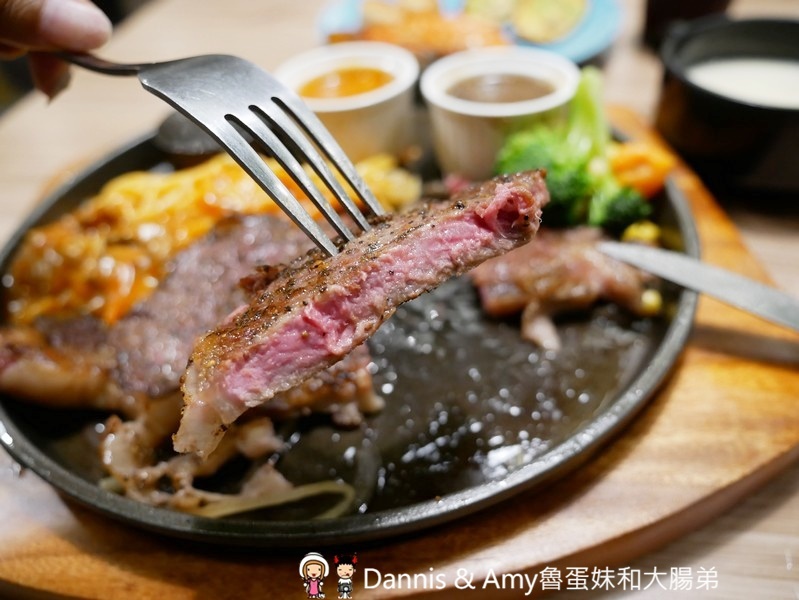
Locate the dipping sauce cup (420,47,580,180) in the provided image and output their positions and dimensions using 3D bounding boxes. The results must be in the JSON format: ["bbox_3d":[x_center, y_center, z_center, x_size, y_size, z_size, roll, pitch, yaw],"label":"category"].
[{"bbox_3d":[0.044,-0.080,0.267,0.067,0.041,0.067,-3,43,3],"label":"dipping sauce cup"}]

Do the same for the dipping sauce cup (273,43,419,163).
[{"bbox_3d":[-0.023,-0.088,0.283,0.067,0.041,0.067,-3,43,3],"label":"dipping sauce cup"}]

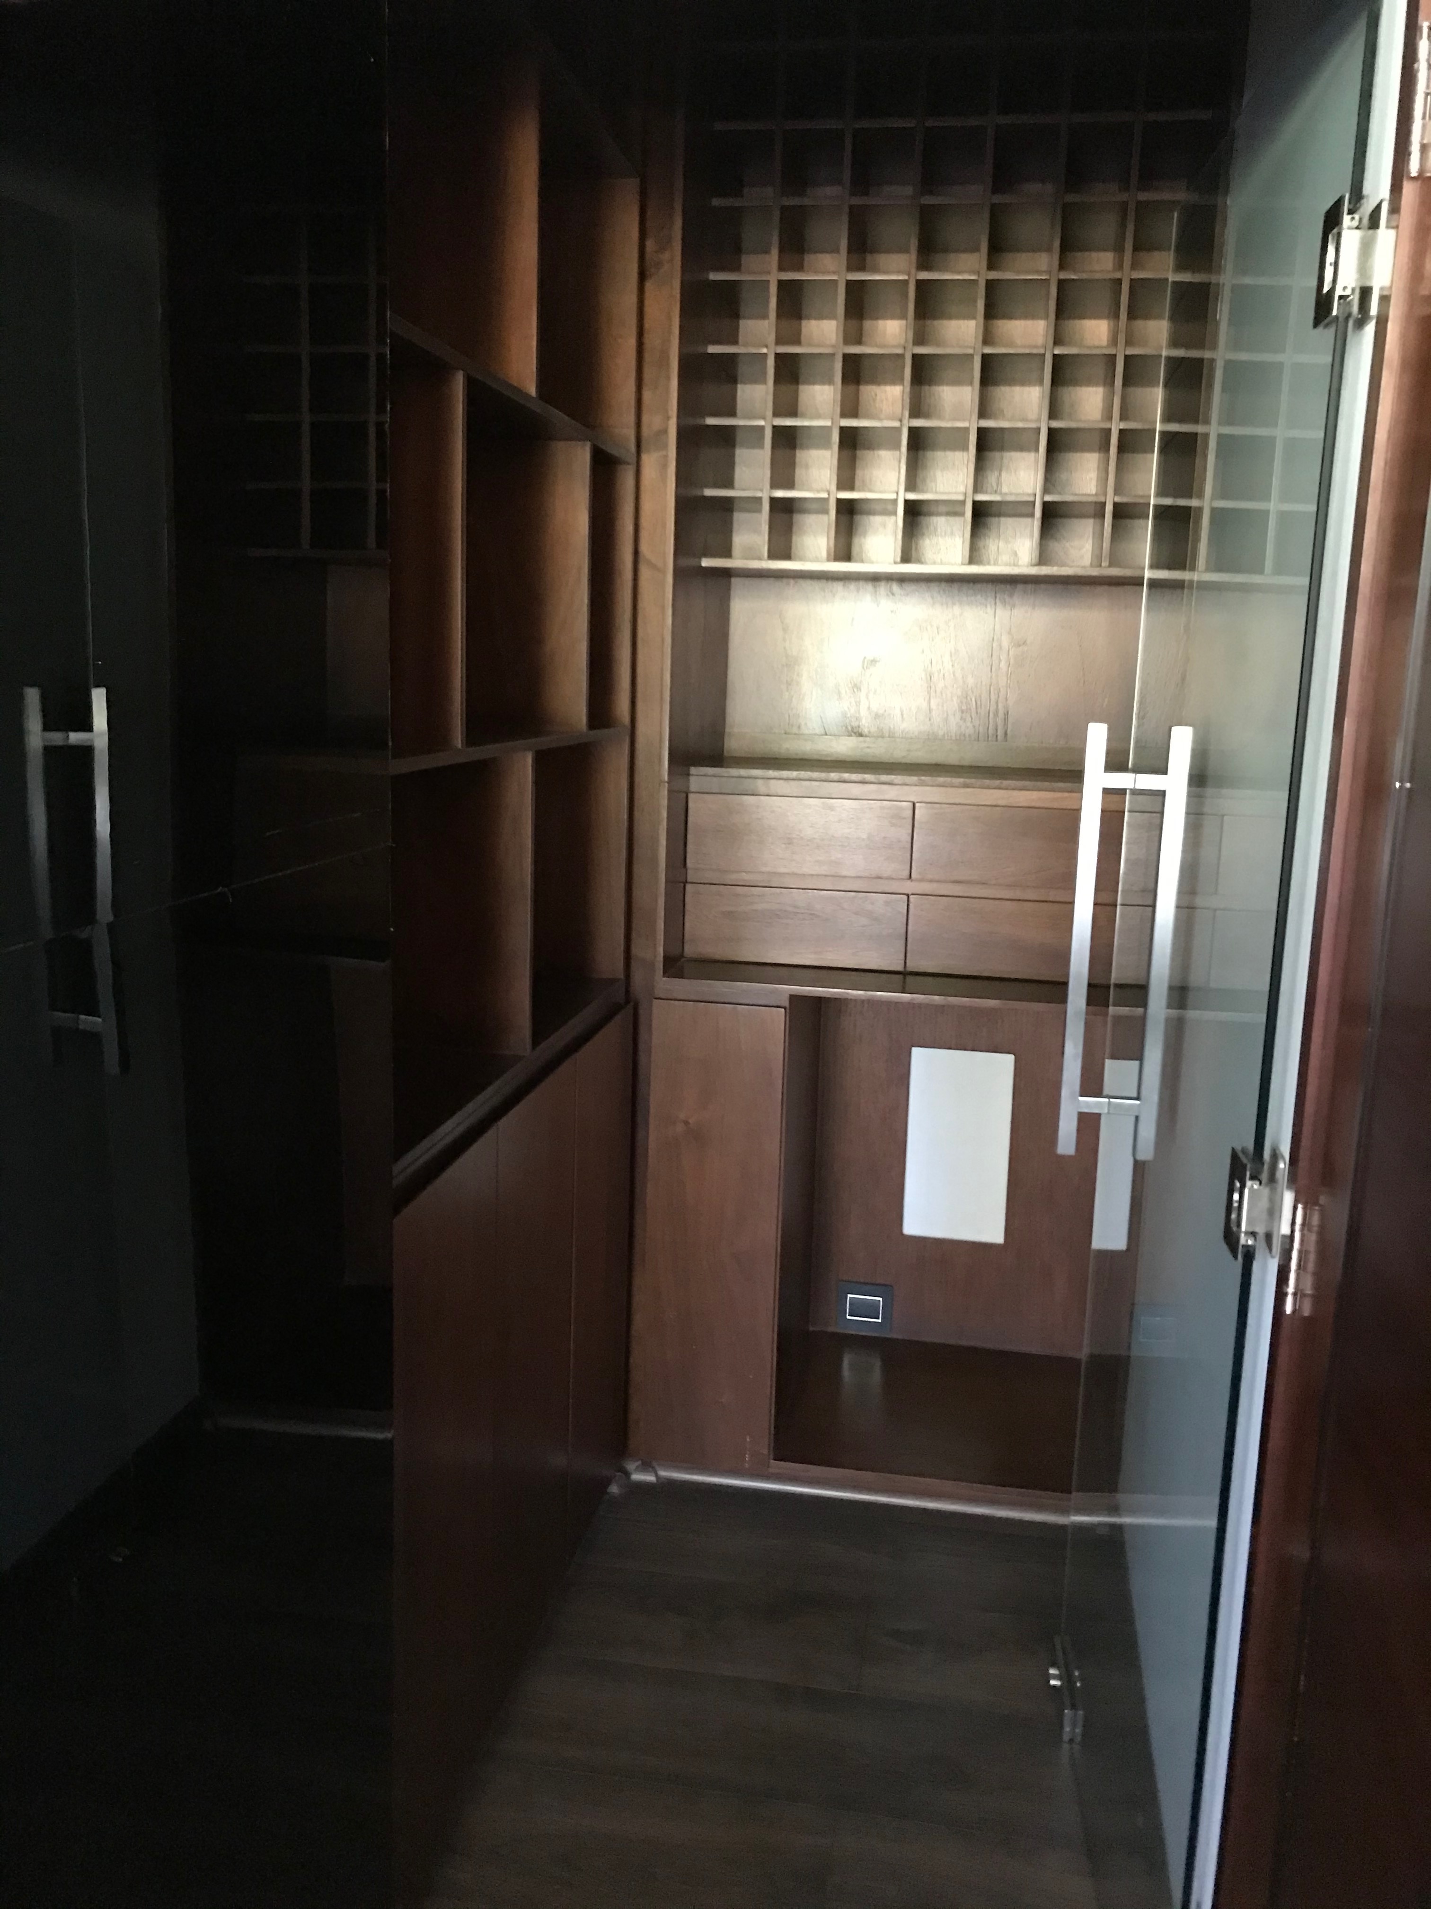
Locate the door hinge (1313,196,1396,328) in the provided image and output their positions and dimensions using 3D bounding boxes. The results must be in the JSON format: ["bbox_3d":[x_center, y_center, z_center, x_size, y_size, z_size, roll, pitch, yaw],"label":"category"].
[{"bbox_3d":[0.519,-0.564,1.255,0.050,0.090,0.058,3,11,5],"label":"door hinge"}]

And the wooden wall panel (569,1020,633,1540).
[{"bbox_3d":[-0.209,0.553,2.670,0.030,0.874,0.371,4,11,10],"label":"wooden wall panel"}]

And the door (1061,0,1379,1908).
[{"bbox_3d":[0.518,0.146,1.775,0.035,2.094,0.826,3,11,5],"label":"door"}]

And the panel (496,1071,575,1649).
[{"bbox_3d":[-0.276,0.619,2.301,0.030,0.874,0.391,4,11,10],"label":"panel"}]

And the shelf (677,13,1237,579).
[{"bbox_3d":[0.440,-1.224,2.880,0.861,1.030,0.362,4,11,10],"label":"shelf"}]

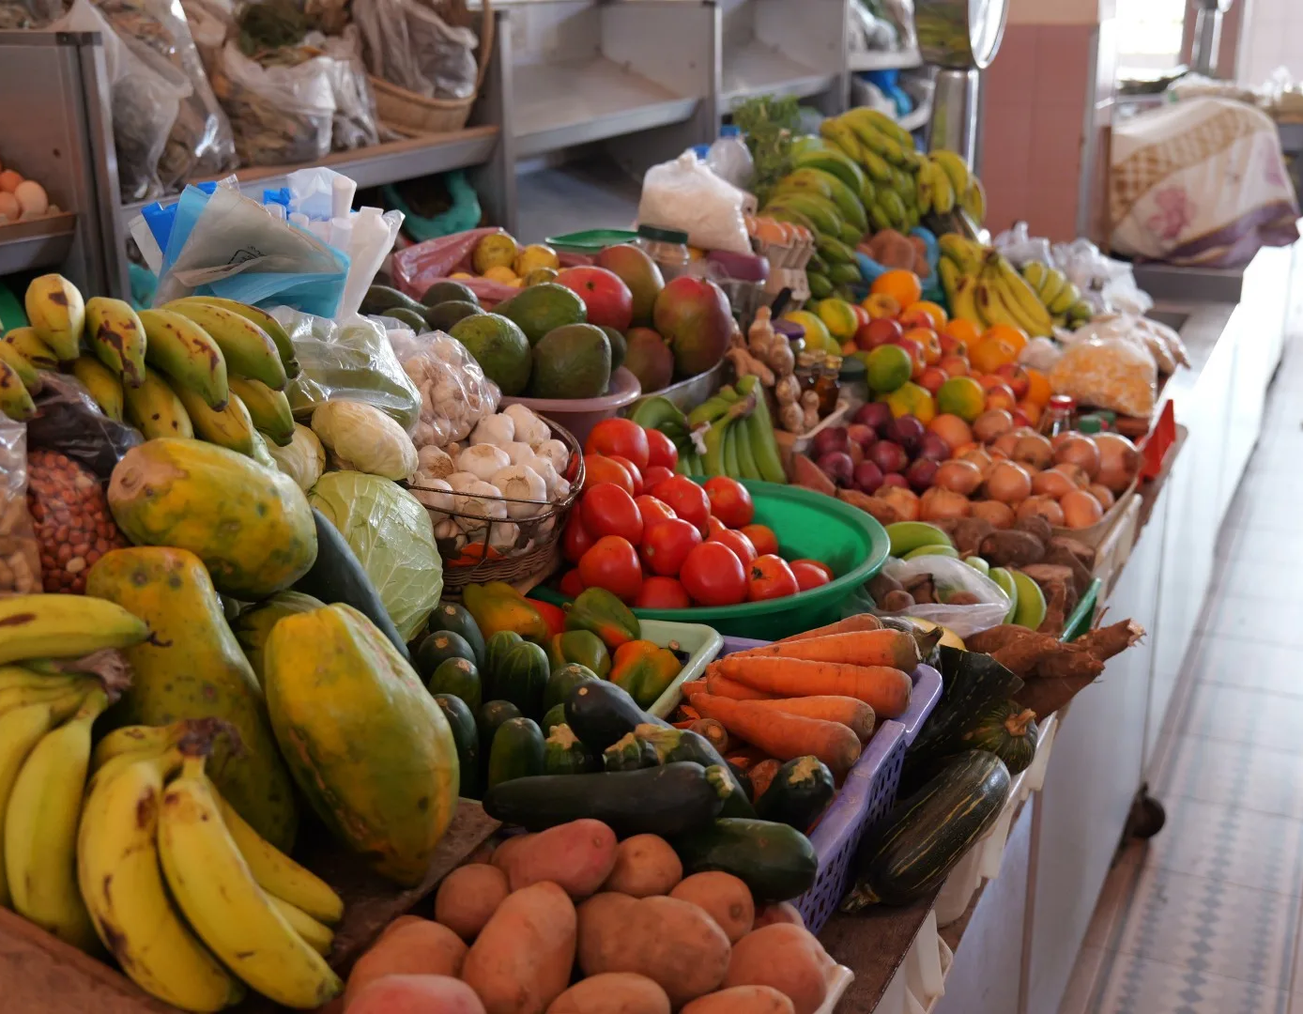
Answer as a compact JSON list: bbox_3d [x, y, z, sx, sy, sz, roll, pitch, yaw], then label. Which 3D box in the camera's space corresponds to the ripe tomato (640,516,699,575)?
[{"bbox_3d":[0.021,0.044,1.720,0.067,0.063,0.067,-1,19,0],"label":"ripe tomato"}]

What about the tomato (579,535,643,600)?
[{"bbox_3d":[-0.042,0.064,1.620,0.066,0.062,0.066,0,17,0],"label":"tomato"}]

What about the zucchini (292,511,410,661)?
[{"bbox_3d":[-0.290,0.072,1.430,0.062,0.210,0.062,-37,-1,31],"label":"zucchini"}]

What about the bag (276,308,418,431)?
[{"bbox_3d":[-0.368,-0.166,1.900,0.175,0.135,0.150,7,21,24],"label":"bag"}]

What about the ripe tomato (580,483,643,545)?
[{"bbox_3d":[-0.045,0.007,1.740,0.070,0.067,0.070,-1,19,0],"label":"ripe tomato"}]

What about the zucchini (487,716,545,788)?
[{"bbox_3d":[-0.113,0.237,1.342,0.050,0.118,0.050,2,8,25],"label":"zucchini"}]

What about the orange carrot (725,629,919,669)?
[{"bbox_3d":[0.154,0.137,1.462,0.187,0.038,0.038,-3,17,18],"label":"orange carrot"}]

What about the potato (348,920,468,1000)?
[{"bbox_3d":[-0.175,0.329,1.120,0.090,0.066,0.078,-10,21,-25],"label":"potato"}]

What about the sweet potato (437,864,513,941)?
[{"bbox_3d":[-0.129,0.291,1.150,0.060,0.057,0.070,-3,17,-9],"label":"sweet potato"}]

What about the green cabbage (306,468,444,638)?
[{"bbox_3d":[-0.272,0.049,1.520,0.145,0.168,0.145,-9,13,3],"label":"green cabbage"}]

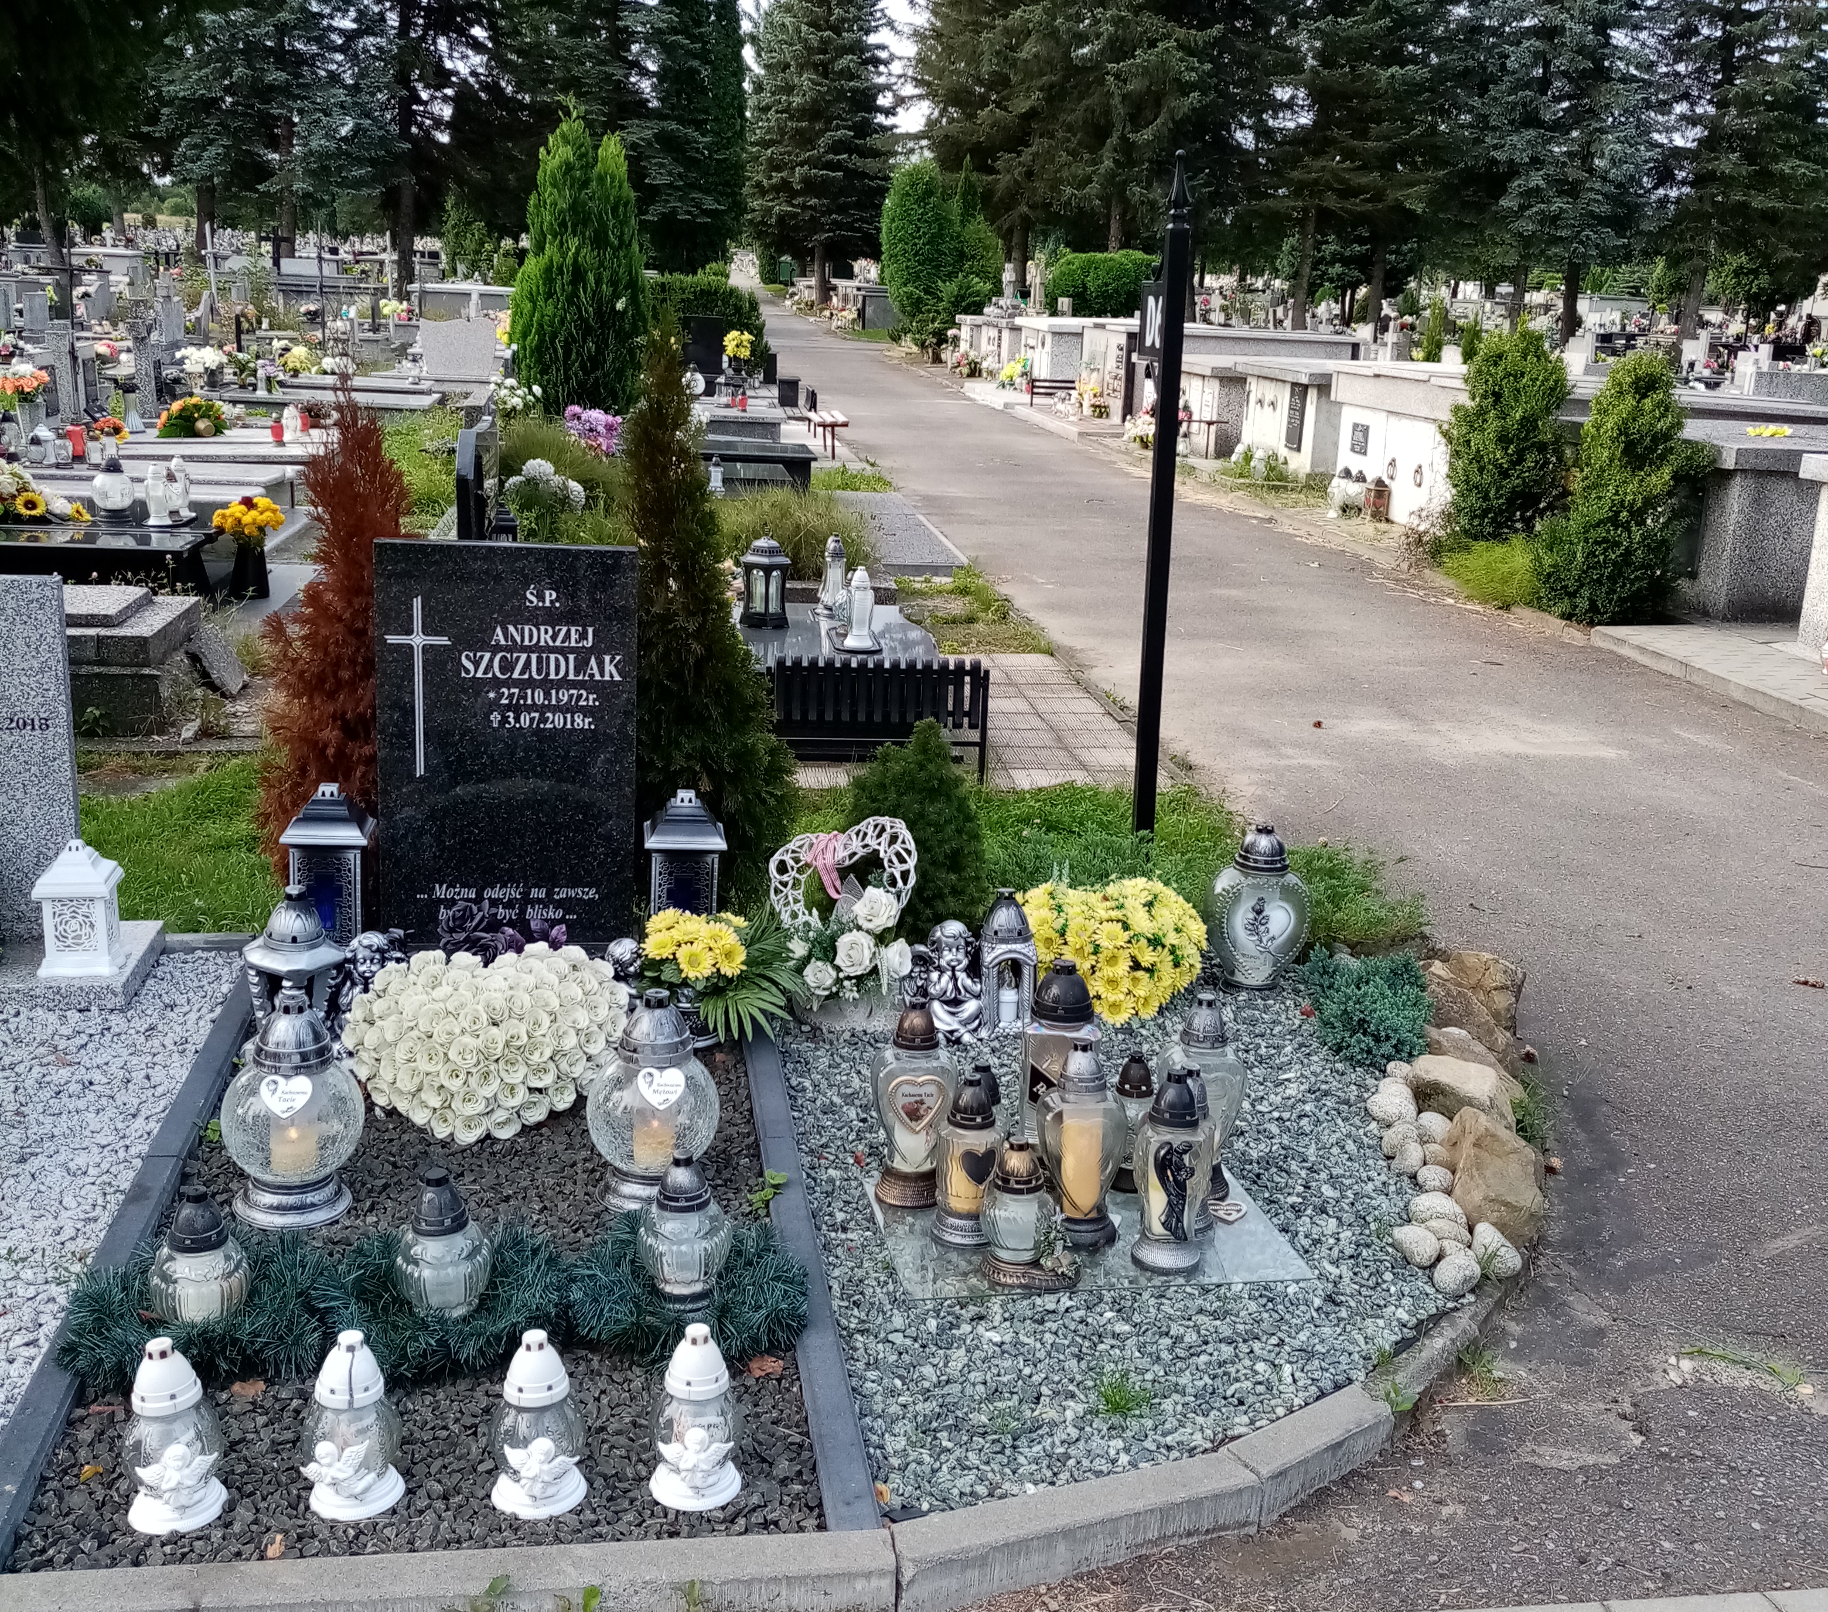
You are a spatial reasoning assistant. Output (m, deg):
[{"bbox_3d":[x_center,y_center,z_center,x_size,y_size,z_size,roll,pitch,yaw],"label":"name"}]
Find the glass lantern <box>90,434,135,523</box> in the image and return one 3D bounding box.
[{"bbox_3d":[-3.081,-1.261,7.050,0.170,0.335,0.170,-2,17,-15],"label":"glass lantern"}]

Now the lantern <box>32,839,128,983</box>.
[{"bbox_3d":[-1.628,0.190,3.589,0.144,0.260,0.144,1,15,-8],"label":"lantern"}]

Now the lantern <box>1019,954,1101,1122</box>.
[{"bbox_3d":[0.230,0.418,2.878,0.120,0.370,0.115,2,16,-3],"label":"lantern"}]

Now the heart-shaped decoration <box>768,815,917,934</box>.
[{"bbox_3d":[-0.138,0.138,3.540,0.285,0.260,0.070,2,17,-2],"label":"heart-shaped decoration"}]

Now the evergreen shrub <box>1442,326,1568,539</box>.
[{"bbox_3d":[3.380,-2.107,10.456,0.642,1.228,0.642,3,17,0],"label":"evergreen shrub"}]

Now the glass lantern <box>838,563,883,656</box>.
[{"bbox_3d":[-0.180,-0.688,6.262,0.108,0.292,0.108,2,15,-2],"label":"glass lantern"}]

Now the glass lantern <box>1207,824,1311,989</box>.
[{"bbox_3d":[0.715,0.199,3.808,0.208,0.340,0.155,0,16,-8],"label":"glass lantern"}]

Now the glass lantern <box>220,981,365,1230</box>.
[{"bbox_3d":[-0.925,0.423,2.723,0.205,0.355,0.205,-1,17,-12],"label":"glass lantern"}]

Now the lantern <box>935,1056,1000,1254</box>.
[{"bbox_3d":[0.084,0.527,2.785,0.106,0.267,0.106,3,15,-1],"label":"lantern"}]

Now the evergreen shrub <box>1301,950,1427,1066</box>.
[{"bbox_3d":[0.876,0.381,3.530,0.245,0.160,0.230,7,17,15],"label":"evergreen shrub"}]

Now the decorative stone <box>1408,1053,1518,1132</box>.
[{"bbox_3d":[0.962,0.505,3.208,0.164,0.100,0.135,9,18,19],"label":"decorative stone"}]

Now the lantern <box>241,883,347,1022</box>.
[{"bbox_3d":[-1.133,0.280,3.354,0.185,0.290,0.185,-1,17,-9],"label":"lantern"}]

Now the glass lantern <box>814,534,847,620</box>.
[{"bbox_3d":[-0.288,-0.790,6.300,0.105,0.295,0.105,1,16,-5],"label":"glass lantern"}]

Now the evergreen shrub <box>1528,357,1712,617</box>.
[{"bbox_3d":[3.267,-1.549,8.555,0.820,1.200,0.800,8,18,19],"label":"evergreen shrub"}]

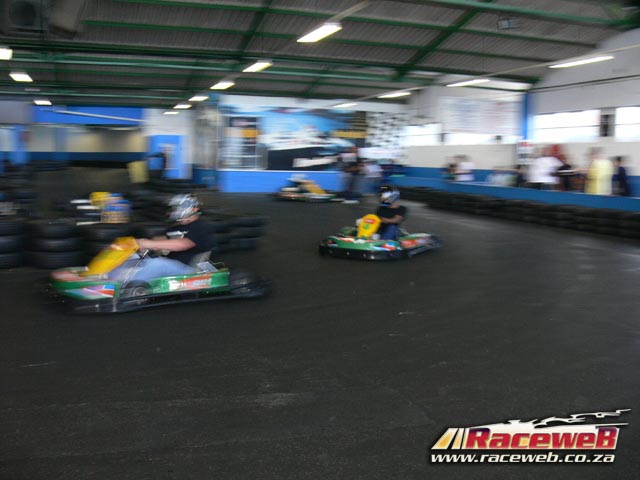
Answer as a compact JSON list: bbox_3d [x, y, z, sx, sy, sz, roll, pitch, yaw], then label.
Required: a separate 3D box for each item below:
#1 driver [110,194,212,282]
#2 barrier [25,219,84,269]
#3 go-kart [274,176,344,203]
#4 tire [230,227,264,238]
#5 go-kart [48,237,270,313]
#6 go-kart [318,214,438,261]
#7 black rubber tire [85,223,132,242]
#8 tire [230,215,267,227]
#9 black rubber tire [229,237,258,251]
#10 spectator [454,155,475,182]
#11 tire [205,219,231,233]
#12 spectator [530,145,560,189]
[{"bbox_3d":[-1.721,0.035,6.675,1.100,1.000,0.550,-3,9,-29],"label":"driver"},{"bbox_3d":[-3.565,0.043,8.686,0.660,0.560,0.660,0,8,-8],"label":"barrier"},{"bbox_3d":[-0.447,-1.613,20.567,2.000,0.820,1.250,1,8,3],"label":"go-kart"},{"bbox_3d":[-1.080,-0.136,9.869,0.590,0.185,0.590,0,8,0],"label":"tire"},{"bbox_3d":[-1.710,0.246,6.692,2.000,0.600,1.330,-3,8,-24],"label":"go-kart"},{"bbox_3d":[0.920,-0.122,9.518,1.320,0.580,1.930,4,8,26],"label":"go-kart"},{"bbox_3d":[-2.884,-0.128,8.864,0.620,0.180,0.620,0,8,-8],"label":"black rubber tire"},{"bbox_3d":[-1.080,-0.320,9.844,0.590,0.185,0.590,0,8,0],"label":"tire"},{"bbox_3d":[-1.224,0.040,10.346,0.600,0.175,0.600,0,8,-8],"label":"black rubber tire"},{"bbox_3d":[4.269,-1.768,19.126,0.360,1.600,0.480,-4,9,-30],"label":"spectator"},{"bbox_3d":[-1.655,-0.247,9.956,0.600,0.175,0.600,0,8,-8],"label":"tire"},{"bbox_3d":[5.480,-1.466,15.644,0.420,1.660,0.550,-7,10,-40],"label":"spectator"}]

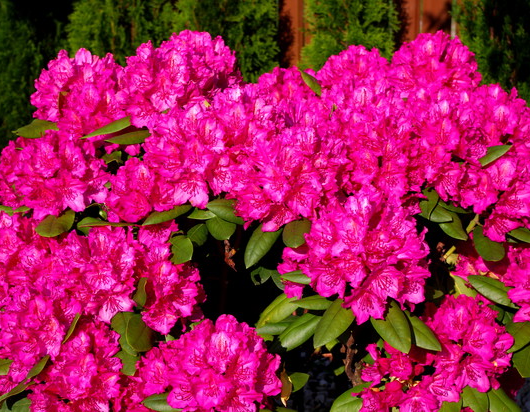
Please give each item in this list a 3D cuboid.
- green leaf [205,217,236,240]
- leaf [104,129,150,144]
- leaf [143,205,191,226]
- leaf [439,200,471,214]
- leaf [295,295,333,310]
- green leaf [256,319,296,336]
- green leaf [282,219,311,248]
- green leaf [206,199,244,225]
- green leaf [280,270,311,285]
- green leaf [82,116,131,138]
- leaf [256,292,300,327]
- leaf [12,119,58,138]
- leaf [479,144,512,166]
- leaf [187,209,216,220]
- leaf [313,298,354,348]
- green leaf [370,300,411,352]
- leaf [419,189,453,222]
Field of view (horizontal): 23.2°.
[{"bbox_3d":[-0.065,0.030,1.900,0.042,0.012,0.060,-13,55,-14],"label":"green leaf"},{"bbox_3d":[-0.202,-0.103,1.930,0.081,0.012,0.036,-9,28,-22],"label":"leaf"},{"bbox_3d":[-0.139,0.013,1.840,0.075,0.013,0.030,-19,30,-20],"label":"leaf"},{"bbox_3d":[0.280,0.000,1.900,0.060,0.012,0.035,16,24,0],"label":"leaf"},{"bbox_3d":[0.070,0.139,1.840,0.068,0.012,0.035,3,26,-8],"label":"leaf"},{"bbox_3d":[0.017,0.167,1.800,0.060,0.013,0.032,-11,24,-14],"label":"green leaf"},{"bbox_3d":[0.046,0.040,1.830,0.040,0.012,0.052,6,47,5],"label":"green leaf"},{"bbox_3d":[-0.057,0.006,1.850,0.063,0.013,0.035,10,26,-34],"label":"green leaf"},{"bbox_3d":[0.050,0.098,1.800,0.058,0.012,0.034,1,22,-10],"label":"green leaf"},{"bbox_3d":[-0.233,-0.115,1.920,0.089,0.012,0.036,-22,31,-20],"label":"green leaf"},{"bbox_3d":[0.018,0.146,1.790,0.069,0.014,0.034,-36,43,-17],"label":"leaf"},{"bbox_3d":[-0.340,-0.116,1.940,0.079,0.012,0.037,-6,27,-7],"label":"leaf"},{"bbox_3d":[0.335,-0.074,1.880,0.065,0.012,0.035,-25,38,-18],"label":"leaf"},{"bbox_3d":[-0.092,0.014,1.870,0.044,0.011,0.028,-4,21,-27],"label":"leaf"},{"bbox_3d":[0.095,0.157,1.730,0.038,0.013,0.082,28,63,21],"label":"leaf"},{"bbox_3d":[0.171,0.162,1.740,0.040,0.013,0.081,-17,63,-19],"label":"green leaf"},{"bbox_3d":[0.250,-0.001,1.870,0.036,0.013,0.060,-25,55,-30],"label":"leaf"}]

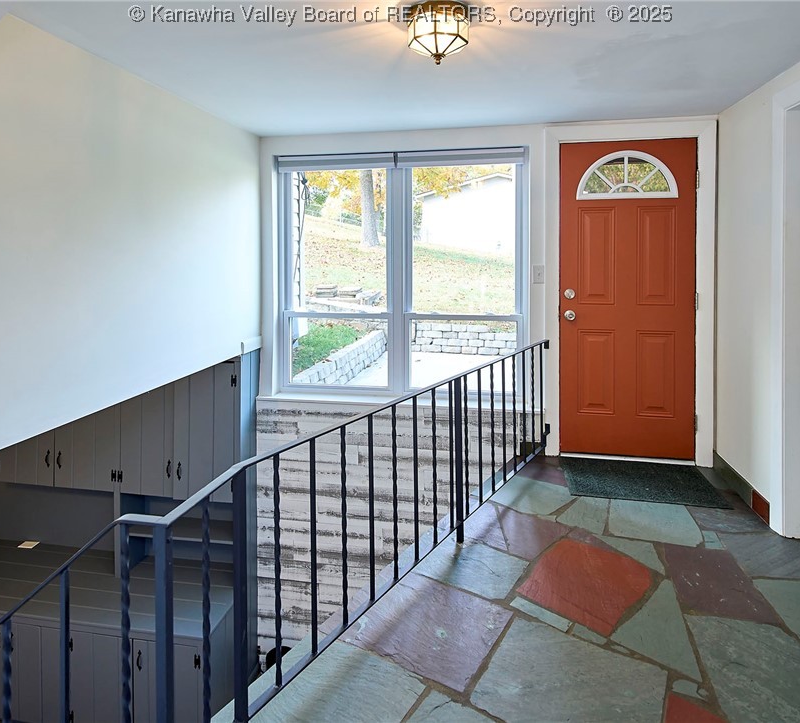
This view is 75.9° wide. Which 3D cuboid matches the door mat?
[{"bbox_3d":[1.405,0.704,3.033,0.830,0.015,0.550,2,10,11],"label":"door mat"}]

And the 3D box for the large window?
[{"bbox_3d":[-0.024,-0.645,3.757,1.830,1.740,0.110,1,3,12],"label":"large window"}]

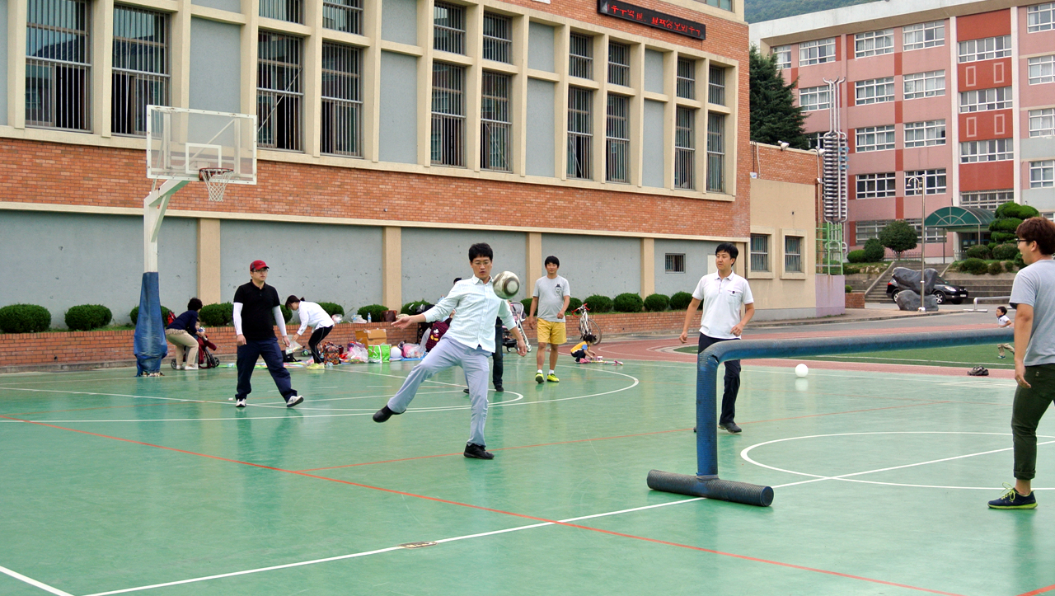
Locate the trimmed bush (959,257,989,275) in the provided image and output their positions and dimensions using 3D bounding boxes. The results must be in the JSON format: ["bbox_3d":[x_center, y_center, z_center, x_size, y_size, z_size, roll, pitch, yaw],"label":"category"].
[{"bbox_3d":[26.721,-1.898,86.000,1.850,1.050,1.650,0,1,0],"label":"trimmed bush"}]

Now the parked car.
[{"bbox_3d":[25.301,-0.522,91.000,1.940,1.750,4.800,0,1,-43],"label":"parked car"}]

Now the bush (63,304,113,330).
[{"bbox_3d":[-7.708,0.347,25.249,0.840,0.460,0.840,1,1,37],"label":"bush"}]

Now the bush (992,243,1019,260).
[{"bbox_3d":[30.283,-2.921,91.000,1.600,1.000,1.500,0,1,0],"label":"bush"}]

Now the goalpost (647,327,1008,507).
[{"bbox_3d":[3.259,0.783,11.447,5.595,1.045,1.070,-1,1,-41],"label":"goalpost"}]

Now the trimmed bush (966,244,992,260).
[{"bbox_3d":[30.389,-3.114,97.000,1.650,1.120,1.750,0,1,-41],"label":"trimmed bush"}]

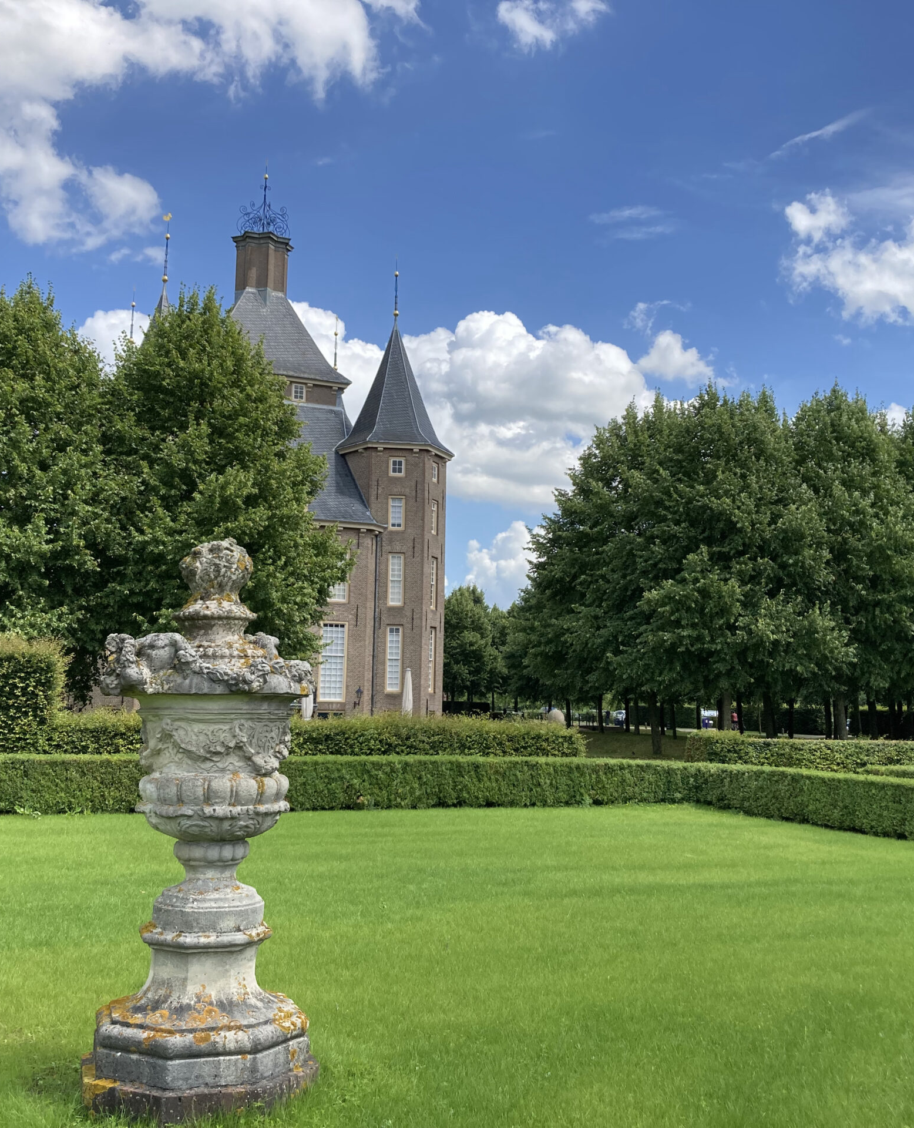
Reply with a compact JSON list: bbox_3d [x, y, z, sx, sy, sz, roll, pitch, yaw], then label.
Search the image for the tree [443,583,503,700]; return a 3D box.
[{"bbox_3d":[1.415,9.161,121.785,6.800,14.280,6.600,1,-7,0],"label":"tree"}]

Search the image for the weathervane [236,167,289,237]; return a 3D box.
[{"bbox_3d":[-11.604,-21.662,73.034,2.800,4.053,2.800,4,-7,-22],"label":"weathervane"}]

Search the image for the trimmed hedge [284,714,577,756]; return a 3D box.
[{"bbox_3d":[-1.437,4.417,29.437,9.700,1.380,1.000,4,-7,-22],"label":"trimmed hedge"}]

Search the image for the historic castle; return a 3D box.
[{"bbox_3d":[-11.812,-5.582,71.083,18.460,30.974,17.451,4,-7,-22],"label":"historic castle"}]

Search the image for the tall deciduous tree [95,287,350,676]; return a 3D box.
[{"bbox_3d":[-7.266,-1.325,36.614,7.400,14.347,6.800,4,-7,-22],"label":"tall deciduous tree"}]

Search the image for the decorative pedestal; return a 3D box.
[{"bbox_3d":[-1.060,1.031,5.215,0.928,2.280,0.928,4,-7,-22],"label":"decorative pedestal"}]

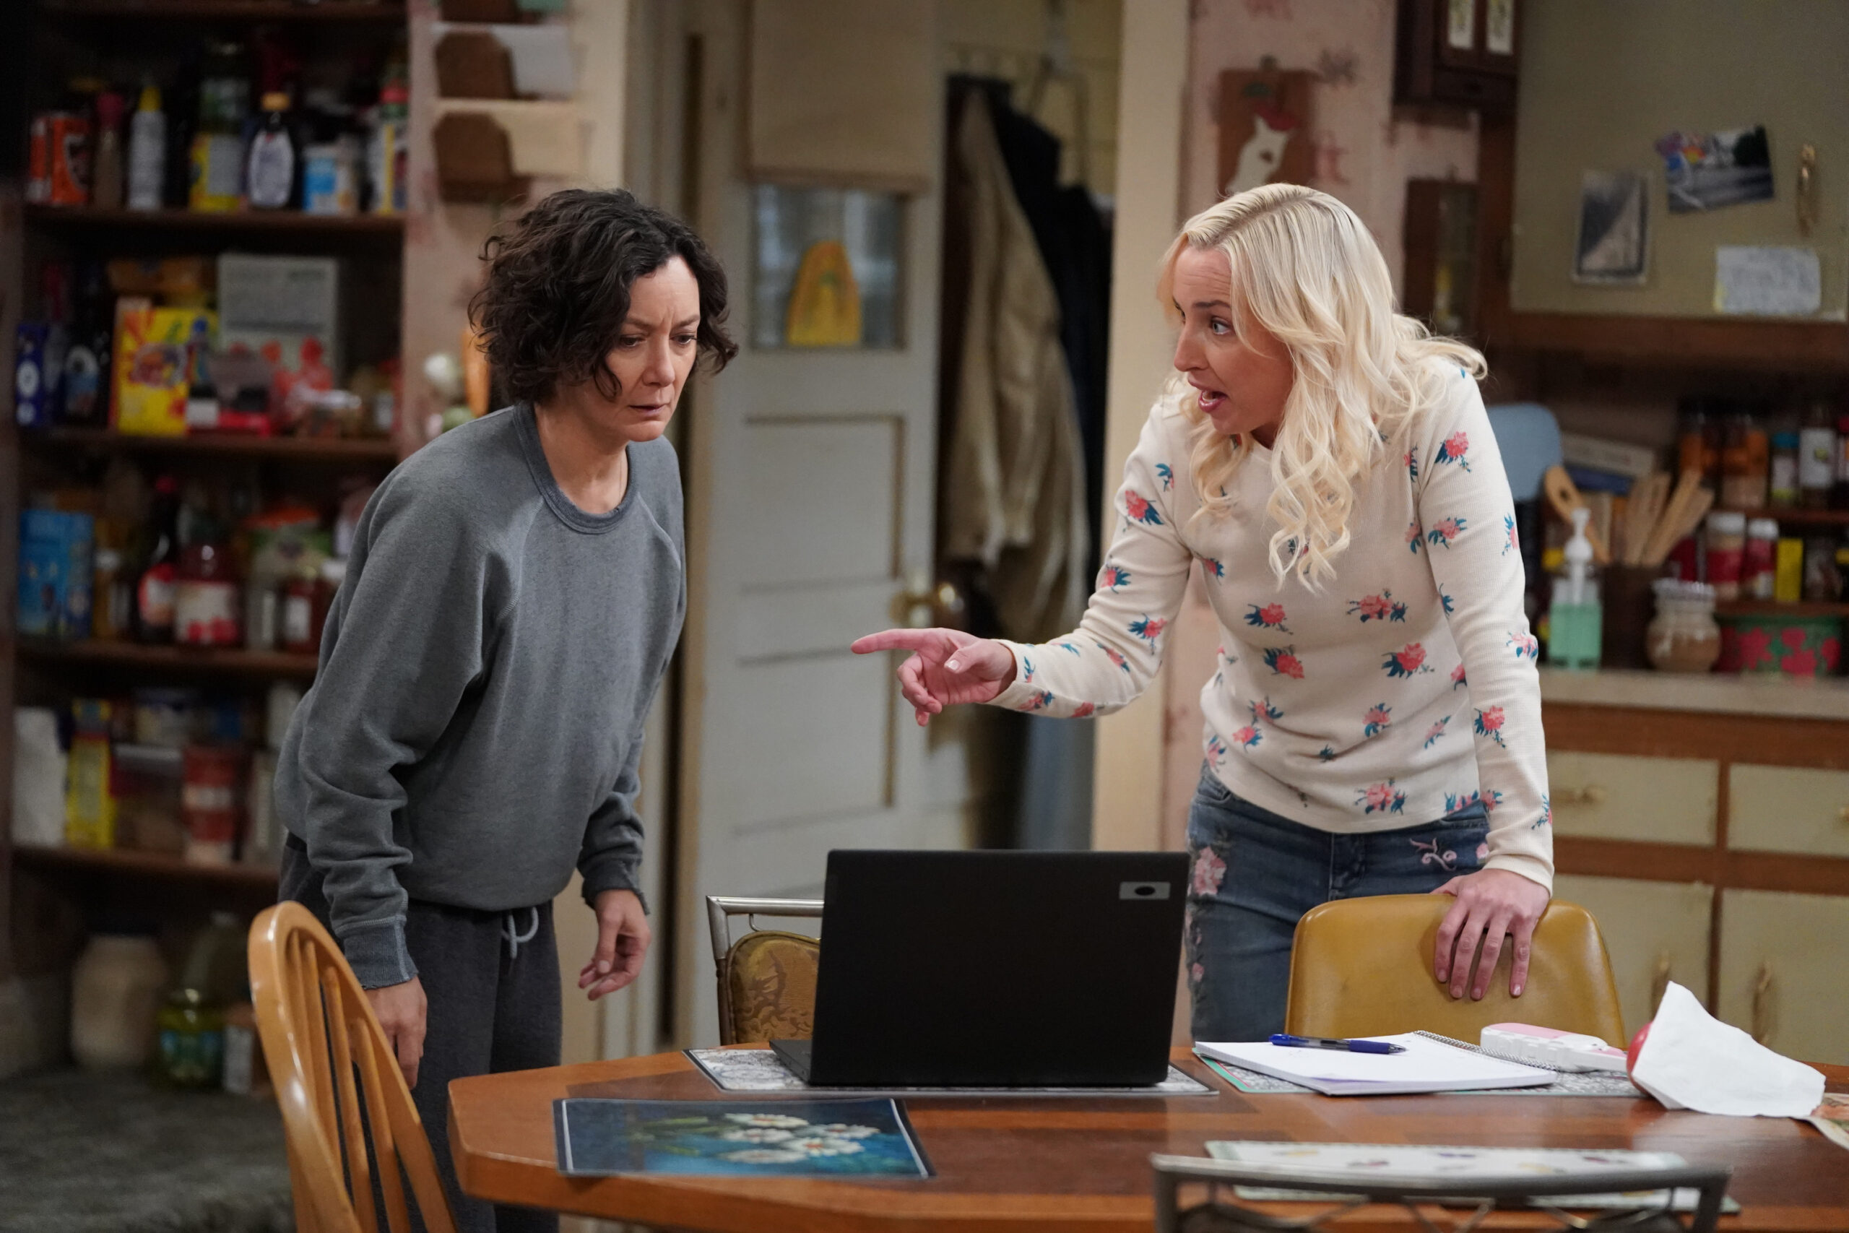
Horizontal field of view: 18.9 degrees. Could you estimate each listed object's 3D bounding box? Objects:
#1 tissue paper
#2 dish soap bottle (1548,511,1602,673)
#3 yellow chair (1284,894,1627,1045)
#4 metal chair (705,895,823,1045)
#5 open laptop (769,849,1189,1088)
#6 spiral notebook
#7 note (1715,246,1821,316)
[{"bbox_3d":[0.732,0.392,5.073,0.175,0.110,0.120,2,4,8],"label":"tissue paper"},{"bbox_3d":[0.879,-0.037,7.500,0.070,0.220,0.055,3,4,12],"label":"dish soap bottle"},{"bbox_3d":[0.599,0.734,5.642,0.440,0.850,0.530,1,4,-14],"label":"yellow chair"},{"bbox_3d":[-0.048,0.728,5.473,0.430,0.840,0.520,2,4,6],"label":"metal chair"},{"bbox_3d":[0.048,0.311,5.113,0.331,0.222,0.296,1,4,-10],"label":"open laptop"},{"bbox_3d":[0.423,0.421,5.222,0.235,0.015,0.271,0,4,-23],"label":"spiral notebook"},{"bbox_3d":[1.140,-0.454,7.500,0.148,0.093,0.004,3,4,21],"label":"note"}]

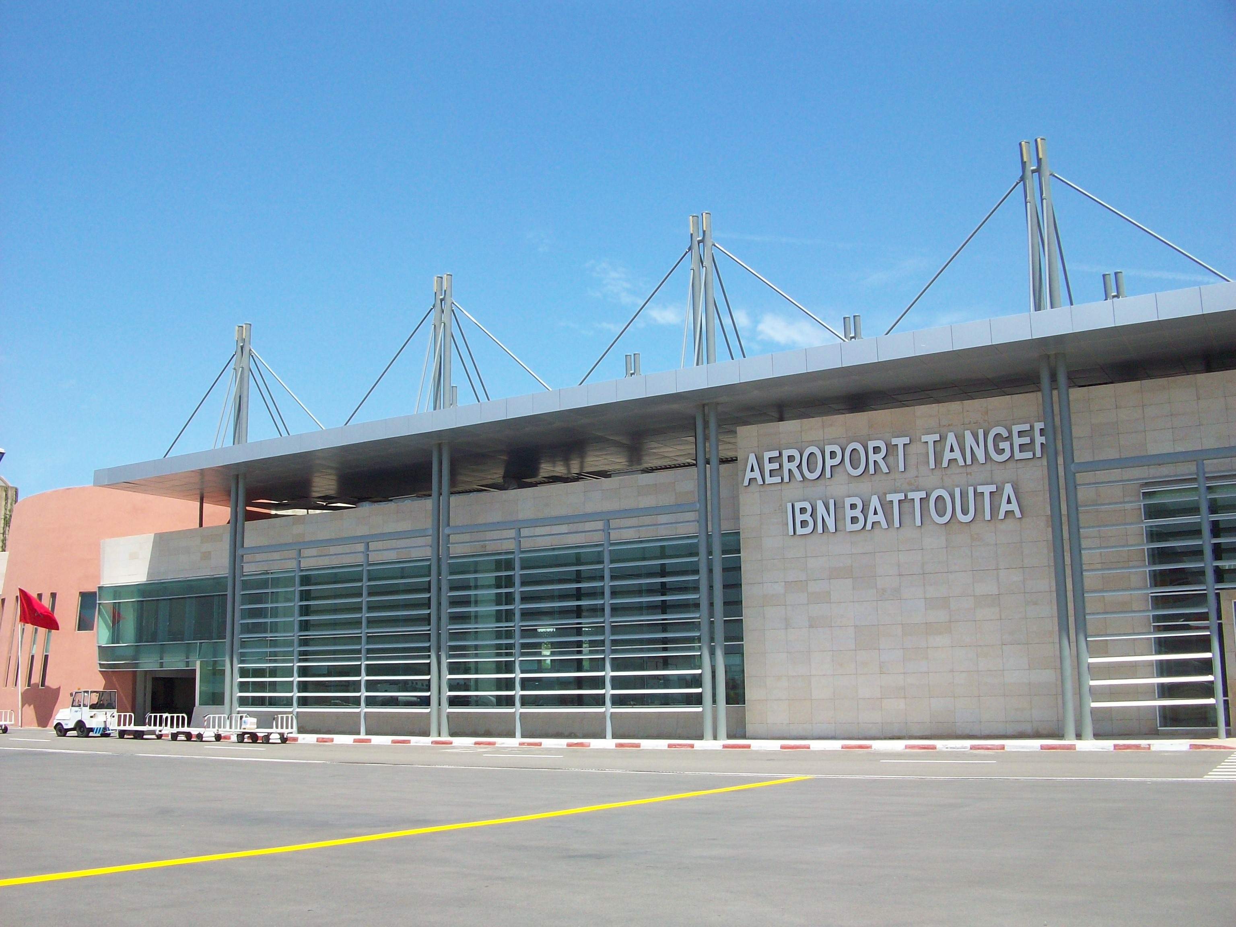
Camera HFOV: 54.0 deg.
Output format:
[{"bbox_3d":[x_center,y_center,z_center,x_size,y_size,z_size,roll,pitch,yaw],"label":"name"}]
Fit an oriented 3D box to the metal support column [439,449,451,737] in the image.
[{"bbox_3d":[-6.622,4.802,46.523,0.310,11.310,0.310,-7,-12,30],"label":"metal support column"}]

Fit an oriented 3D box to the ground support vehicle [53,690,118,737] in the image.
[{"bbox_3d":[-21.820,10.251,49.736,2.571,1.980,1.380,-7,-12,29],"label":"ground support vehicle"}]

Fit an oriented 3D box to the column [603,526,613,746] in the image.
[{"bbox_3d":[-0.366,5.820,42.543,0.200,7.640,0.200,-7,-12,30],"label":"column"}]

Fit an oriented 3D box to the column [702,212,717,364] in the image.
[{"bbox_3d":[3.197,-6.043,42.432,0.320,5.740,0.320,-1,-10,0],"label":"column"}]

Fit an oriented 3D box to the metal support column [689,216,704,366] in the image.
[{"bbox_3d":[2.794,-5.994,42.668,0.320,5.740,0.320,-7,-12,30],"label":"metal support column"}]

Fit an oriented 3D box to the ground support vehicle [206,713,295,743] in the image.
[{"bbox_3d":[-13.767,9.946,45.551,3.600,1.100,1.300,-7,-12,30],"label":"ground support vehicle"}]

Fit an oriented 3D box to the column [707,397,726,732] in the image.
[{"bbox_3d":[3.341,3.514,40.856,0.310,11.386,0.310,-7,-12,31],"label":"column"}]

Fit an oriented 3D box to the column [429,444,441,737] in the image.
[{"bbox_3d":[-7.088,4.812,47.089,0.310,11.386,0.310,-1,-10,0],"label":"column"}]

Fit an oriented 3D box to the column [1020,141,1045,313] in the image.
[{"bbox_3d":[12.591,-7.211,36.895,0.310,5.653,0.310,-7,-12,31],"label":"column"}]

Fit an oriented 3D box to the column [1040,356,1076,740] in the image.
[{"bbox_3d":[12.774,2.330,35.137,0.310,11.310,0.310,-7,-12,30],"label":"column"}]

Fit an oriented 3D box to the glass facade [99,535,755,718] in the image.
[{"bbox_3d":[-10.773,7.379,51.436,35.050,6.310,0.400,-7,-12,30],"label":"glass facade"}]

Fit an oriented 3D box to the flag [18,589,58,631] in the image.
[{"bbox_3d":[-27.646,6.984,57.958,2.200,2.050,0.600,0,-10,-6],"label":"flag"}]

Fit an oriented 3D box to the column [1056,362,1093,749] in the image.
[{"bbox_3d":[13.090,2.216,34.874,0.310,11.386,0.310,-7,-12,31],"label":"column"}]

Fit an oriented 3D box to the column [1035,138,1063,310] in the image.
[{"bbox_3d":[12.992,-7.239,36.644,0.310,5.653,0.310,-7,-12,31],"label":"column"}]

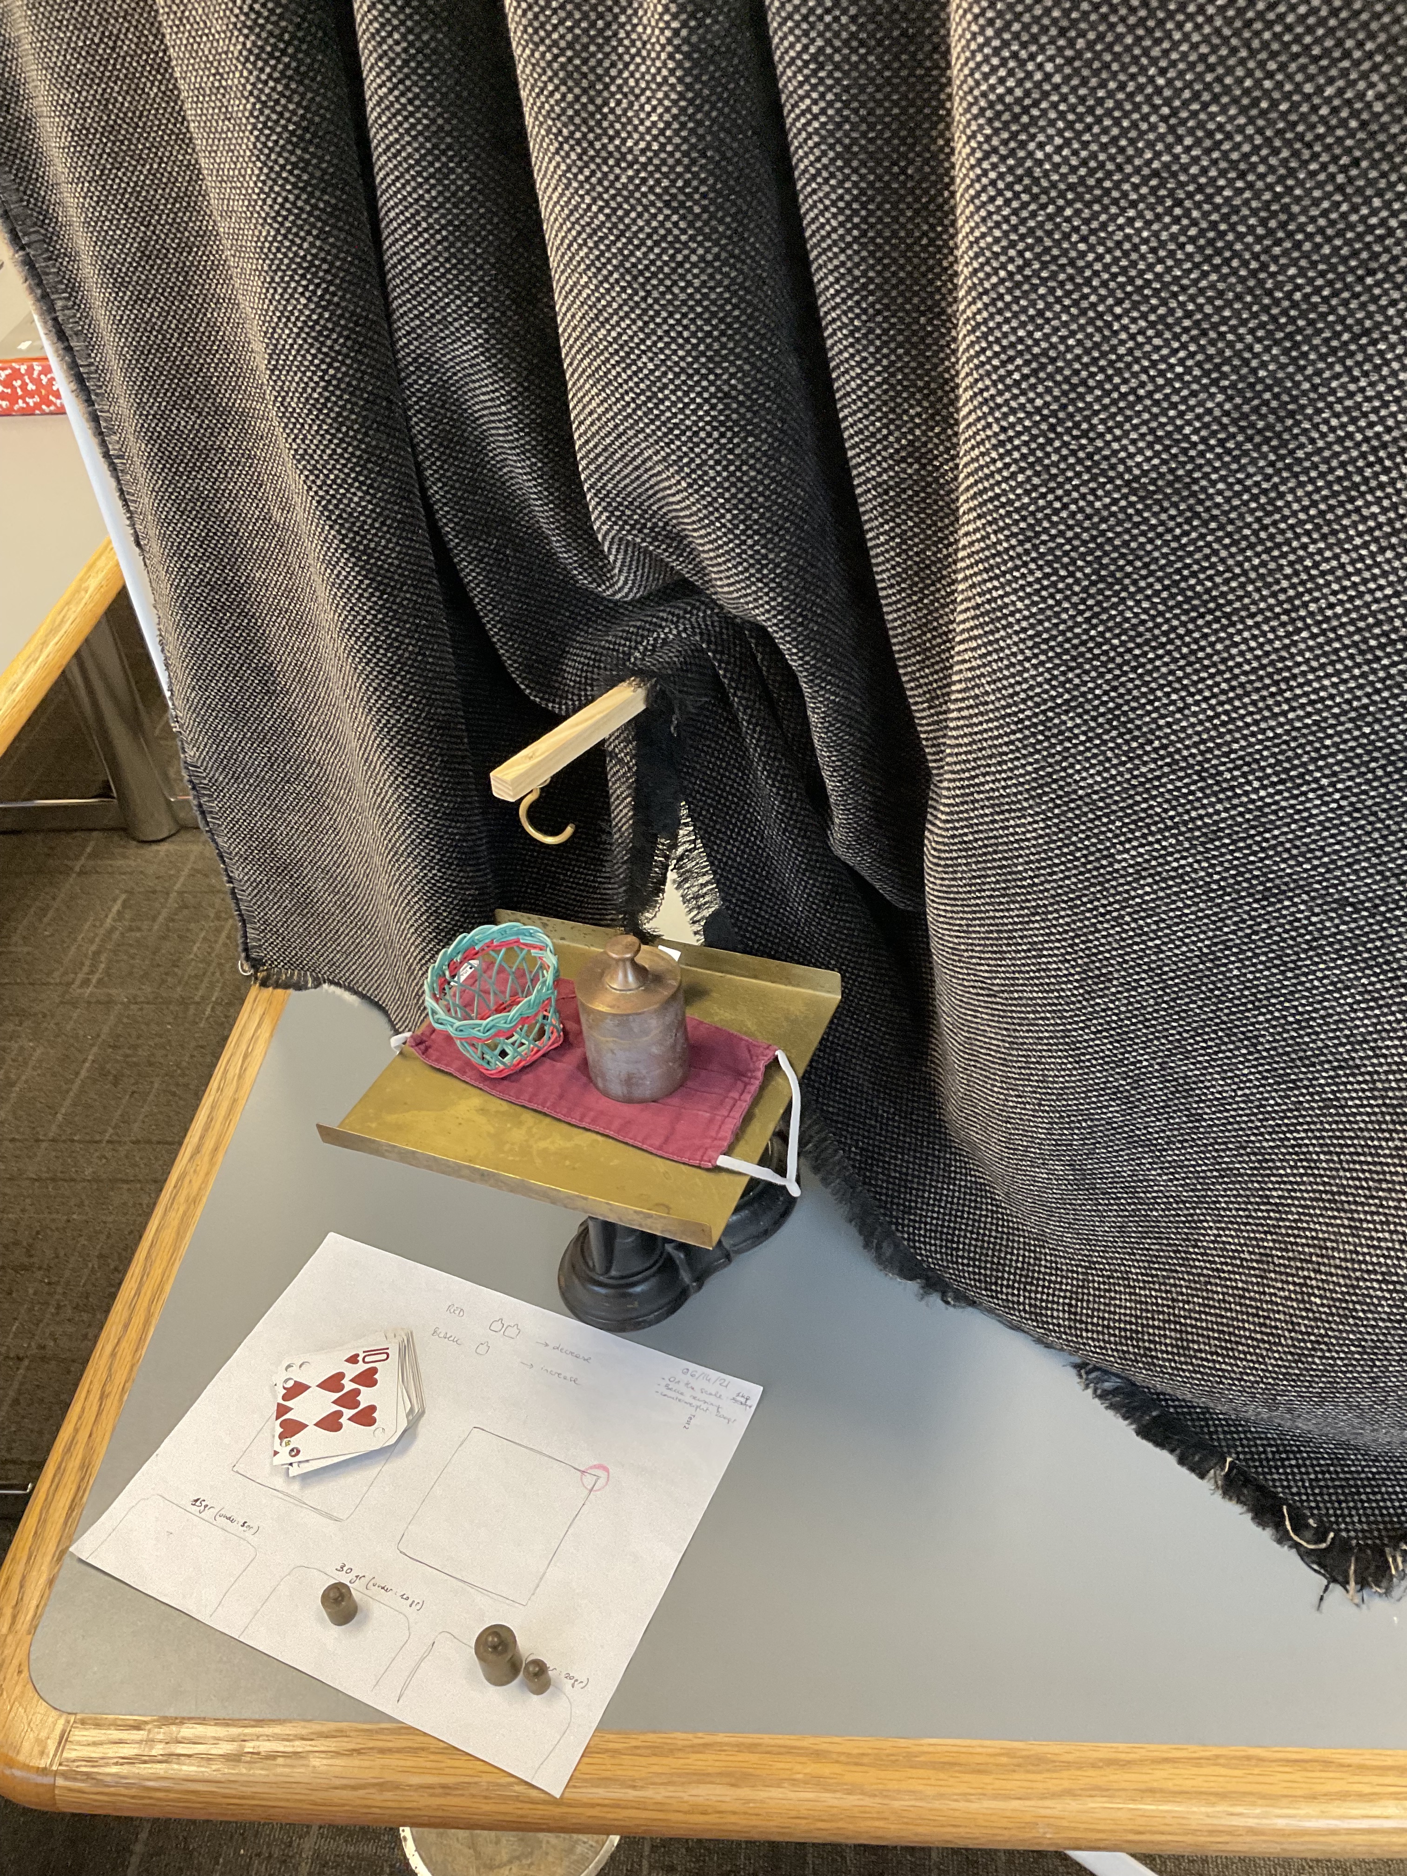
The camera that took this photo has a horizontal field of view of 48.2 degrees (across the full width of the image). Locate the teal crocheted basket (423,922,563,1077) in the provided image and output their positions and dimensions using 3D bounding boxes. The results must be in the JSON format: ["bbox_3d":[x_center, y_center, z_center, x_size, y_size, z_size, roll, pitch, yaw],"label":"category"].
[{"bbox_3d":[-0.100,0.033,0.775,0.069,0.049,0.069,-4,39,3],"label":"teal crocheted basket"}]

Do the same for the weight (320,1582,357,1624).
[{"bbox_3d":[-0.170,0.308,0.730,0.014,0.019,0.014,-4,39,3],"label":"weight"}]

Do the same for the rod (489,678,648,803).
[{"bbox_3d":[-0.062,-0.099,0.772,0.013,0.012,0.106,24,48,32],"label":"rod"}]

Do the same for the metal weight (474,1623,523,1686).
[{"bbox_3d":[-0.091,0.317,0.700,0.018,0.029,0.018,-4,39,3],"label":"metal weight"}]

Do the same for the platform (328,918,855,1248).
[{"bbox_3d":[-0.056,0.059,0.770,0.202,0.015,0.172,11,42,21],"label":"platform"}]

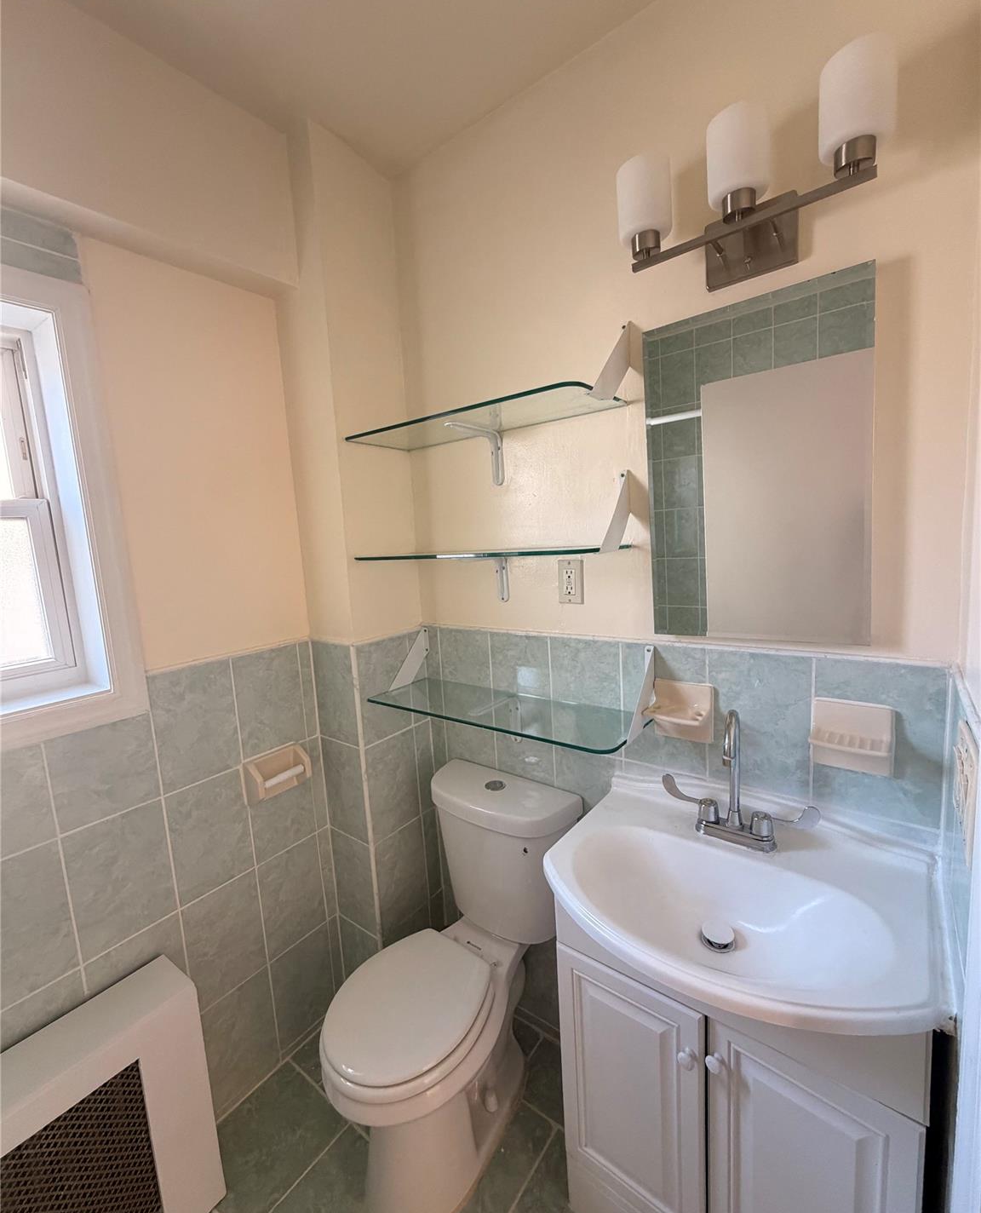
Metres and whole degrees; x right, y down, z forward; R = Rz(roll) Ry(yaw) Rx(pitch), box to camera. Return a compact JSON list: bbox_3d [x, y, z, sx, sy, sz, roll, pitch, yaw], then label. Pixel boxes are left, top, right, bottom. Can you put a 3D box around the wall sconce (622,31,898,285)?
[{"bbox_3d":[0.456,-0.738,0.957,0.445,0.220,0.149,2,9,38],"label":"wall sconce"}]

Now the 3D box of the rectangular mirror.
[{"bbox_3d":[0.520,-0.261,1.063,0.404,0.659,0.027,2,9,38],"label":"rectangular mirror"}]

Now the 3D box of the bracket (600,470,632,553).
[{"bbox_3d":[0.268,-0.215,1.184,0.026,0.182,0.159,2,9,38],"label":"bracket"}]

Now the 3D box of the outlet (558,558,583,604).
[{"bbox_3d":[0.205,-0.063,1.352,0.070,0.115,0.012,2,9,38],"label":"outlet"}]

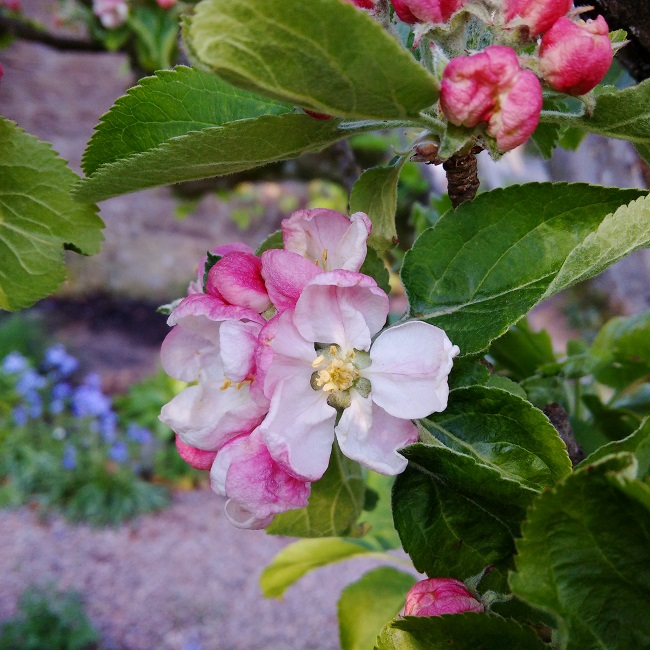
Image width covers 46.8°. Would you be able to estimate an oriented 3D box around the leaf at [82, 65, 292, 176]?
[{"bbox_3d":[-0.038,-0.057,0.210,0.060,0.021,0.018,-18,11,-3],"label":"leaf"}]

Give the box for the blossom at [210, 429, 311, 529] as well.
[{"bbox_3d":[-0.017,0.041,0.198,0.026,0.025,0.016,2,14,8],"label":"blossom"}]

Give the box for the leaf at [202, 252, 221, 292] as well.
[{"bbox_3d":[-0.033,-0.015,0.220,0.006,0.011,0.005,3,1,11],"label":"leaf"}]

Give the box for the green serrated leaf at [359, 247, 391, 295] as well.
[{"bbox_3d":[0.014,-0.016,0.215,0.011,0.014,0.006,-1,-6,-6],"label":"green serrated leaf"}]

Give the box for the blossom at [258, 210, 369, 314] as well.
[{"bbox_3d":[-0.002,-0.018,0.209,0.031,0.029,0.024,-2,-20,-7],"label":"blossom"}]

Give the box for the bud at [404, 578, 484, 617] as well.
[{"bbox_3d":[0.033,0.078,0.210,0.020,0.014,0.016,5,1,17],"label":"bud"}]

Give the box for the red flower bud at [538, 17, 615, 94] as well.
[{"bbox_3d":[0.066,-0.070,0.197,0.018,0.020,0.018,-2,3,-6],"label":"red flower bud"}]

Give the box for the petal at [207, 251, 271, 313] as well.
[{"bbox_3d":[-0.023,-0.012,0.200,0.017,0.017,0.013,3,-11,15],"label":"petal"}]

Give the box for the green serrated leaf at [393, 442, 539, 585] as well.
[{"bbox_3d":[0.037,0.049,0.195,0.041,0.038,0.018,1,-20,7],"label":"green serrated leaf"}]

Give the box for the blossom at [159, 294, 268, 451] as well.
[{"bbox_3d":[-0.030,0.013,0.207,0.033,0.042,0.028,9,11,29],"label":"blossom"}]

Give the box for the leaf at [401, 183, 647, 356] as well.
[{"bbox_3d":[0.057,-0.016,0.213,0.073,0.041,0.024,-20,12,-8],"label":"leaf"}]

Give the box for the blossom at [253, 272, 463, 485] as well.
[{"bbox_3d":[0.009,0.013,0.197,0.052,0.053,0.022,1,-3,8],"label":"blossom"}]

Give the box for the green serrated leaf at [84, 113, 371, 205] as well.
[{"bbox_3d":[-0.027,-0.044,0.200,0.077,0.016,0.018,-15,11,-3],"label":"green serrated leaf"}]

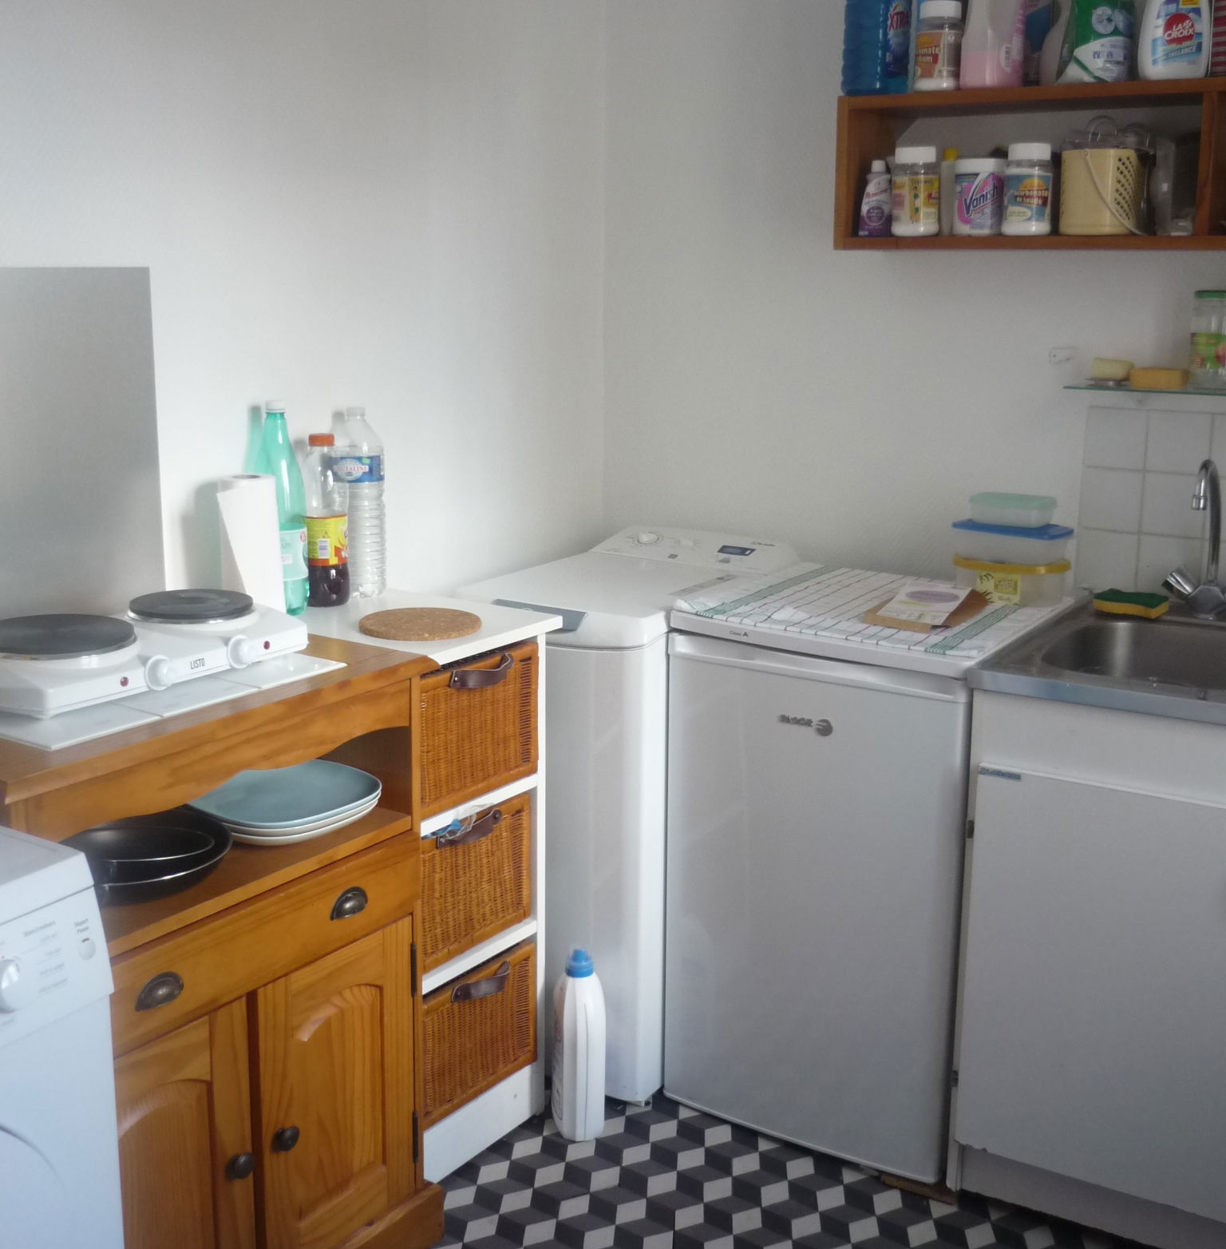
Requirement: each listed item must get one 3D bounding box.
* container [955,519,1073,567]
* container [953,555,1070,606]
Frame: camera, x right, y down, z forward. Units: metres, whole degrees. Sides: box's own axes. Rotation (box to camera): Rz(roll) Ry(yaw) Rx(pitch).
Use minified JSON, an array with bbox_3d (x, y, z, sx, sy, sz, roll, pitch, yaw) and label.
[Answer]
[{"bbox_3d":[0.686,-0.140,2.687,0.189,0.055,0.108,10,16,37],"label":"container"},{"bbox_3d":[0.690,-0.080,2.698,0.190,0.069,0.122,10,16,37],"label":"container"}]

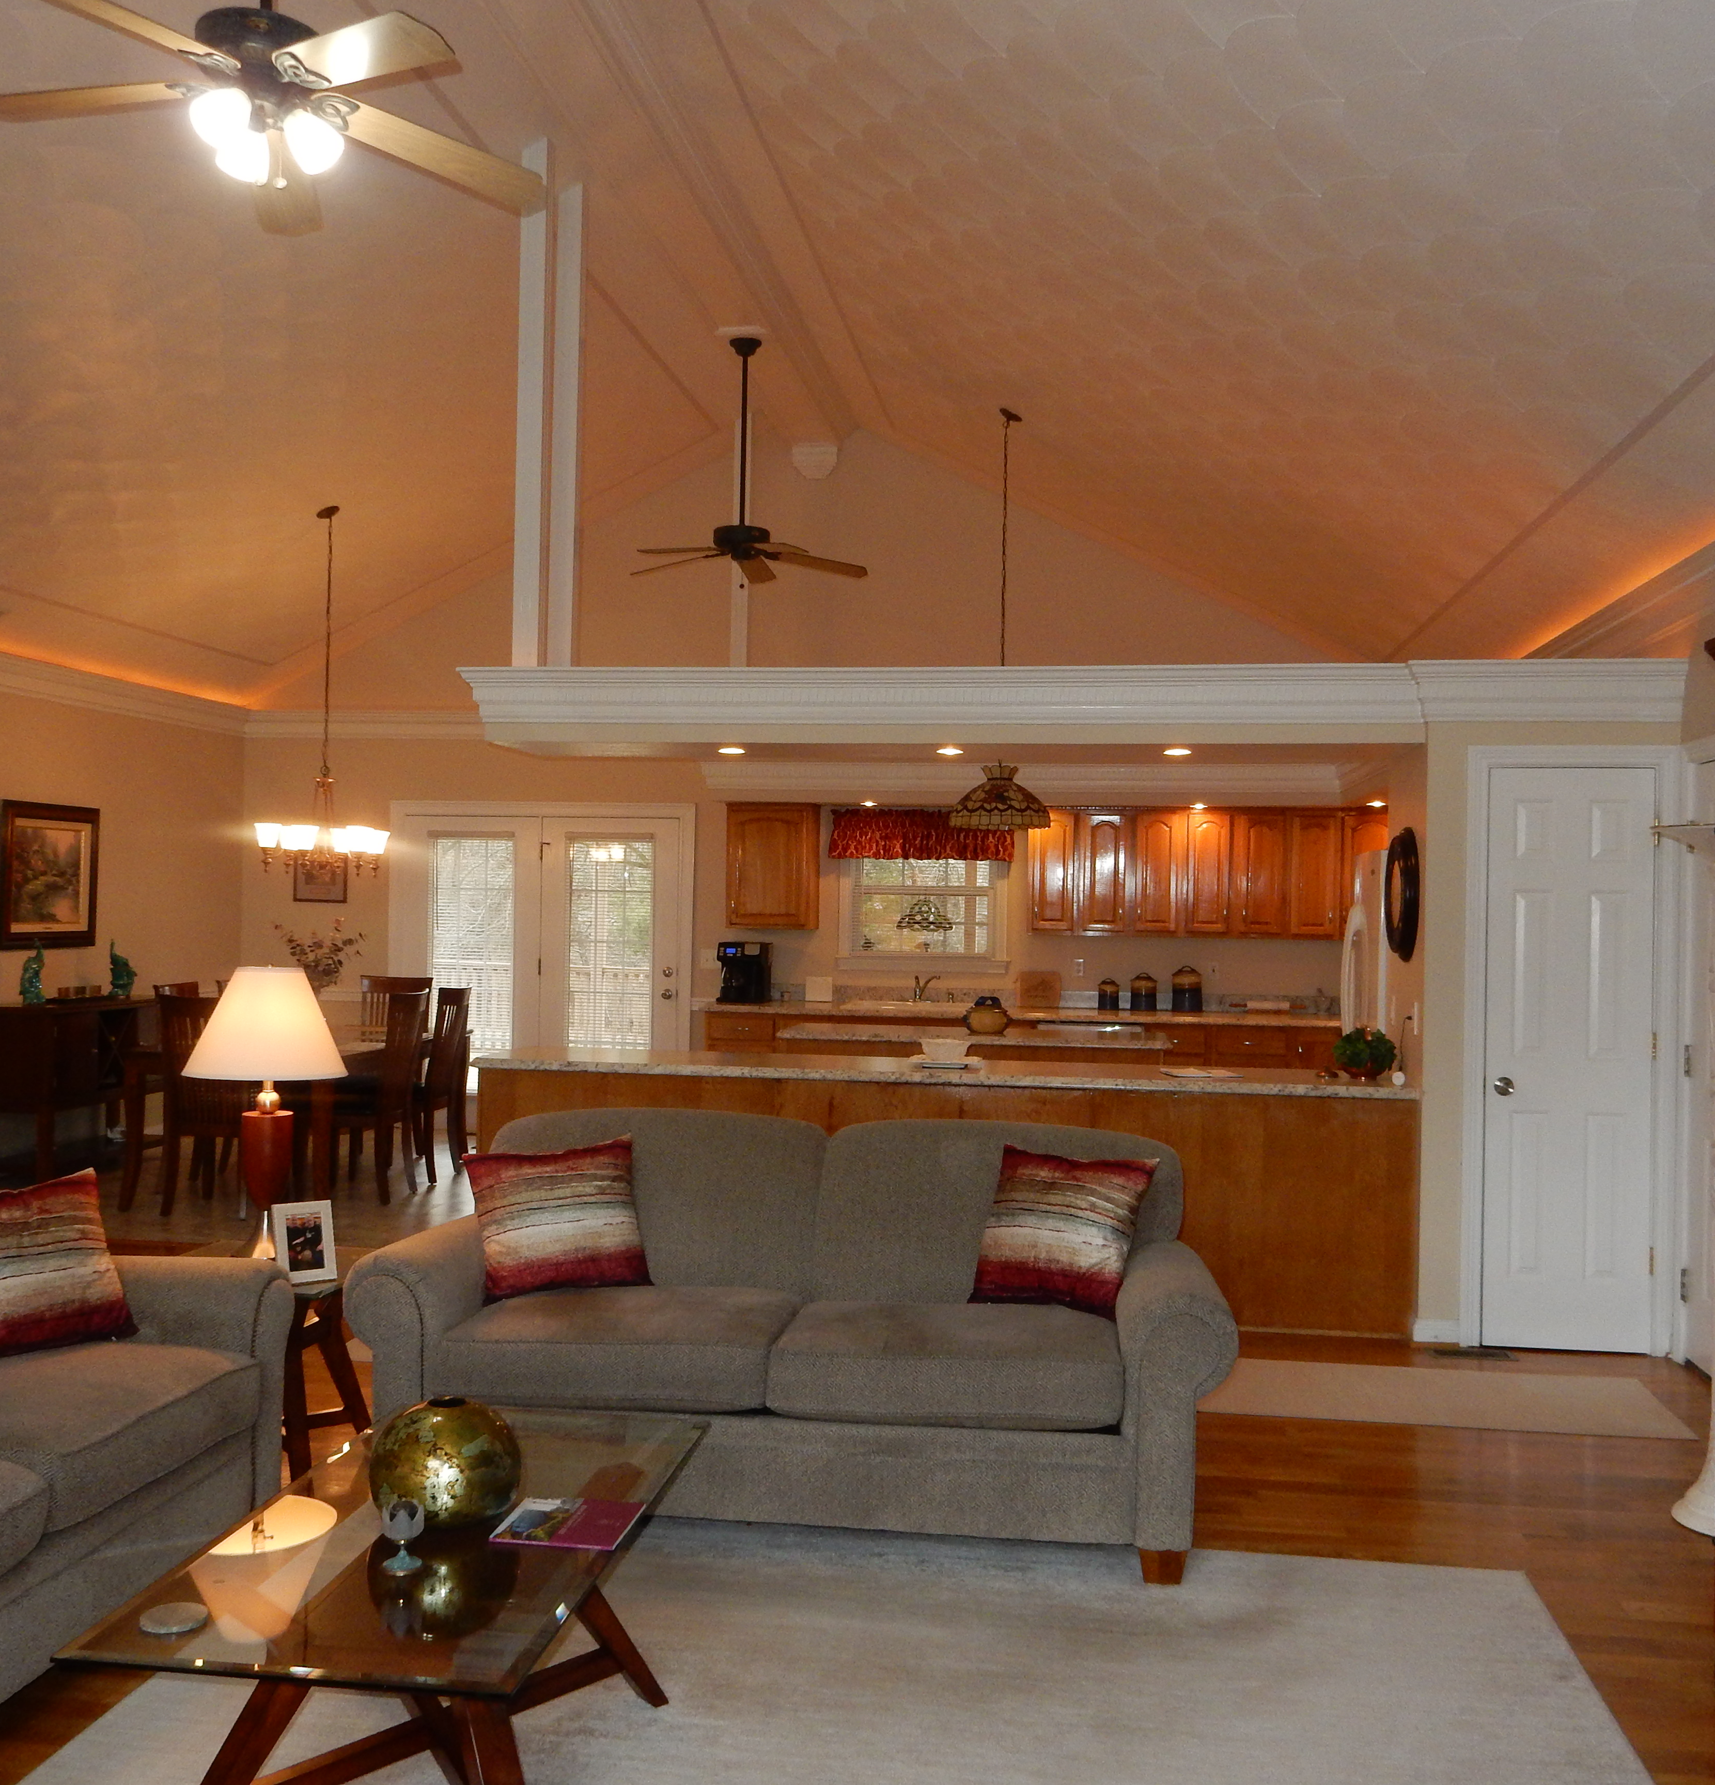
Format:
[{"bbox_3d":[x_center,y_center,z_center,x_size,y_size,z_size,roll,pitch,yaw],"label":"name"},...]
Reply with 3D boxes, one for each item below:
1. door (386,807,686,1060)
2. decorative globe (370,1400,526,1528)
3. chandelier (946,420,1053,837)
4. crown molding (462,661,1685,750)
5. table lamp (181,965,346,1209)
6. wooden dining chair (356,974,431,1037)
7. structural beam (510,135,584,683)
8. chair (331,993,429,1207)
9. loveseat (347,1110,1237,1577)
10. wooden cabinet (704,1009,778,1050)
[{"bbox_3d":[-2.070,0.505,11.062,2.034,2.109,0.120,1,0,8],"label":"door"},{"bbox_3d":[-0.690,0.960,2.893,0.250,0.205,0.250,1,0,8],"label":"decorative globe"},{"bbox_3d":[0.712,-1.335,8.420,0.491,2.061,0.491,1,0,8],"label":"chandelier"},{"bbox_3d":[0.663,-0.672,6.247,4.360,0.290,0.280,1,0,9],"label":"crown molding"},{"bbox_3d":[-1.564,0.583,4.566,0.456,0.775,0.456,1,0,8],"label":"table lamp"},{"bbox_3d":[-2.776,1.037,10.025,0.480,1.050,0.550,1,0,8],"label":"wooden dining chair"},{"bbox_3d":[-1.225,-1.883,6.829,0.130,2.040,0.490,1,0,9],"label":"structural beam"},{"bbox_3d":[-2.481,1.013,8.630,0.530,1.040,0.460,1,0,5],"label":"chair"},{"bbox_3d":[-0.129,1.099,4.479,2.130,0.940,0.920,1,0,9],"label":"loveseat"},{"bbox_3d":[-0.622,1.156,10.340,0.483,0.880,0.610,1,0,8],"label":"wooden cabinet"}]

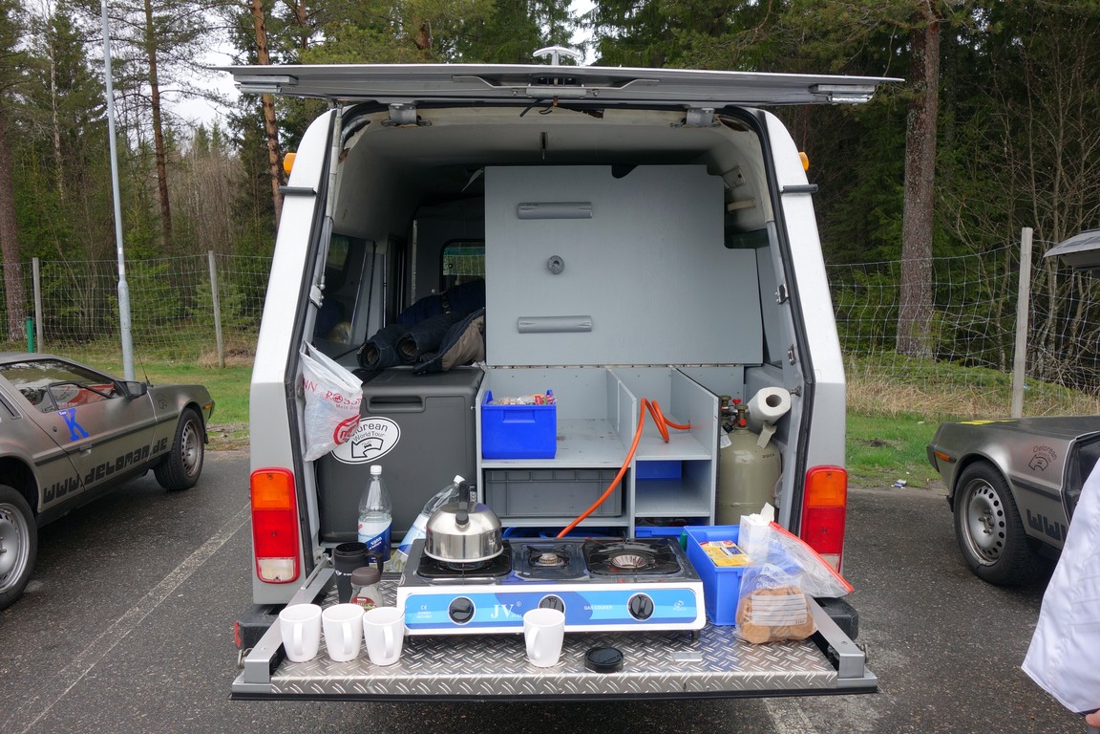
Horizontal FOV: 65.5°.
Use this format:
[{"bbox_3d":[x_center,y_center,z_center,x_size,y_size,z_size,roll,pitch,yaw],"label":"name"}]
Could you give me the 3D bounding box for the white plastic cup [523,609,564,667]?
[{"bbox_3d":[-0.019,0.561,1.754,0.087,0.096,0.116,3,6,25],"label":"white plastic cup"}]

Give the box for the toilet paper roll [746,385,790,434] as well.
[{"bbox_3d":[0.621,0.122,2.440,0.095,0.095,0.096,6,-31,-10],"label":"toilet paper roll"}]

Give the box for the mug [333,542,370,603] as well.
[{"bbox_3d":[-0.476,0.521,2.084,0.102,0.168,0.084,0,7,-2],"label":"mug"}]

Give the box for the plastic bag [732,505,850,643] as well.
[{"bbox_3d":[0.540,0.470,1.900,0.250,0.260,0.130,0,6,5],"label":"plastic bag"}]

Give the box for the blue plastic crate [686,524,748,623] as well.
[{"bbox_3d":[0.479,0.526,2.192,0.200,0.146,0.310,0,7,-5],"label":"blue plastic crate"}]

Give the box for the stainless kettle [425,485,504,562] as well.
[{"bbox_3d":[-0.208,0.357,2.053,0.190,0.165,0.195,0,6,-5],"label":"stainless kettle"}]

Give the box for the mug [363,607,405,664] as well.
[{"bbox_3d":[-0.353,0.587,1.840,0.090,0.101,0.112,-2,7,-20],"label":"mug"}]

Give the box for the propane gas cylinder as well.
[{"bbox_3d":[0.586,0.349,2.630,0.229,0.465,0.229,0,7,-2],"label":"propane gas cylinder"}]

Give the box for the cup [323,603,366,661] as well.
[{"bbox_3d":[-0.427,0.559,1.783,0.087,0.096,0.116,-2,6,-20],"label":"cup"}]

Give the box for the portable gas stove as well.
[{"bbox_3d":[-0.002,0.534,2.095,0.700,0.145,0.340,0,7,-3],"label":"portable gas stove"}]

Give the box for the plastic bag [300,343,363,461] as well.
[{"bbox_3d":[-0.597,0.096,2.350,0.190,0.330,0.130,-1,6,-10],"label":"plastic bag"}]

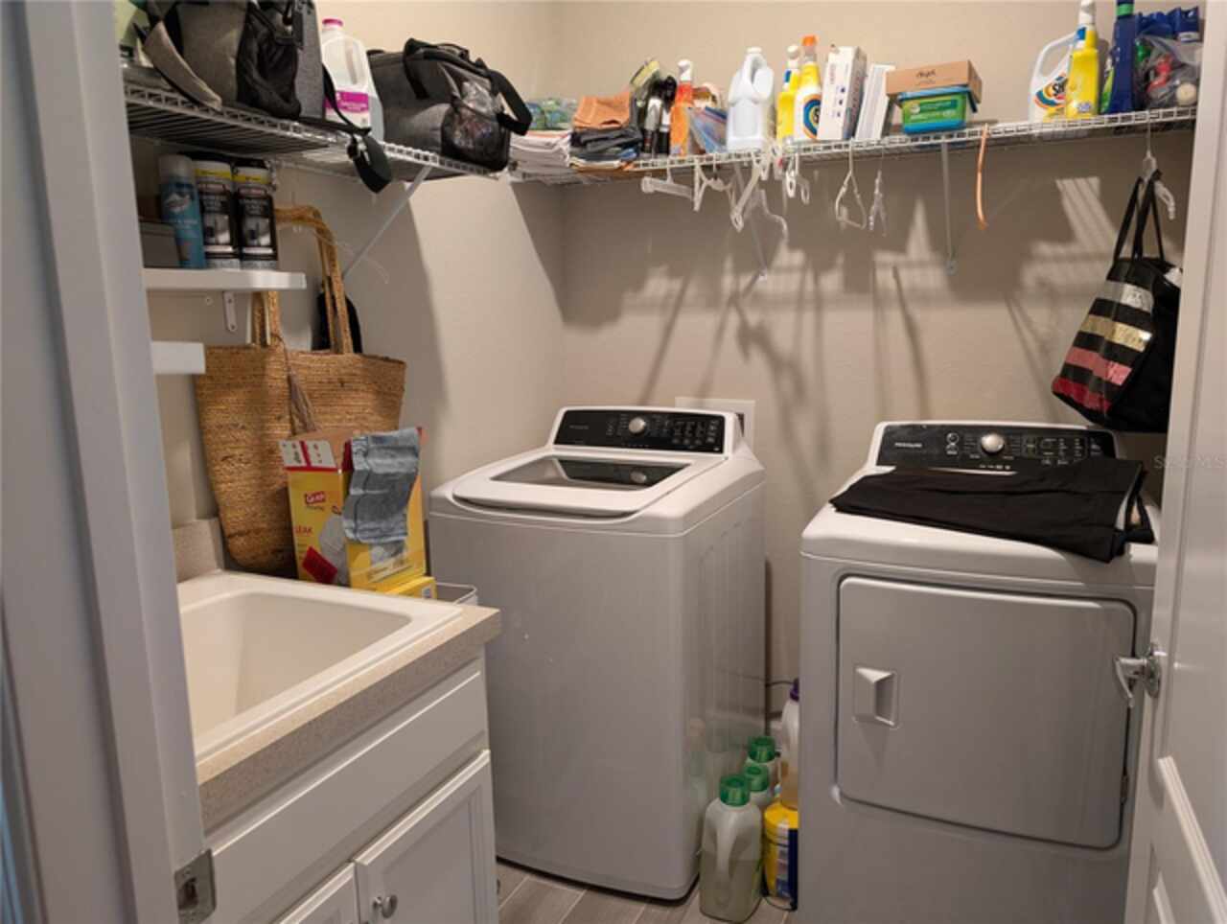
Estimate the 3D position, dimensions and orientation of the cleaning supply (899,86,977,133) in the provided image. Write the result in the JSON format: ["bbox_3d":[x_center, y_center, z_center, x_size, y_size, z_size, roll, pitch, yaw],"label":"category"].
[{"bbox_3d":[0.802,-0.845,2.110,0.159,0.086,0.219,3,11,24],"label":"cleaning supply"}]

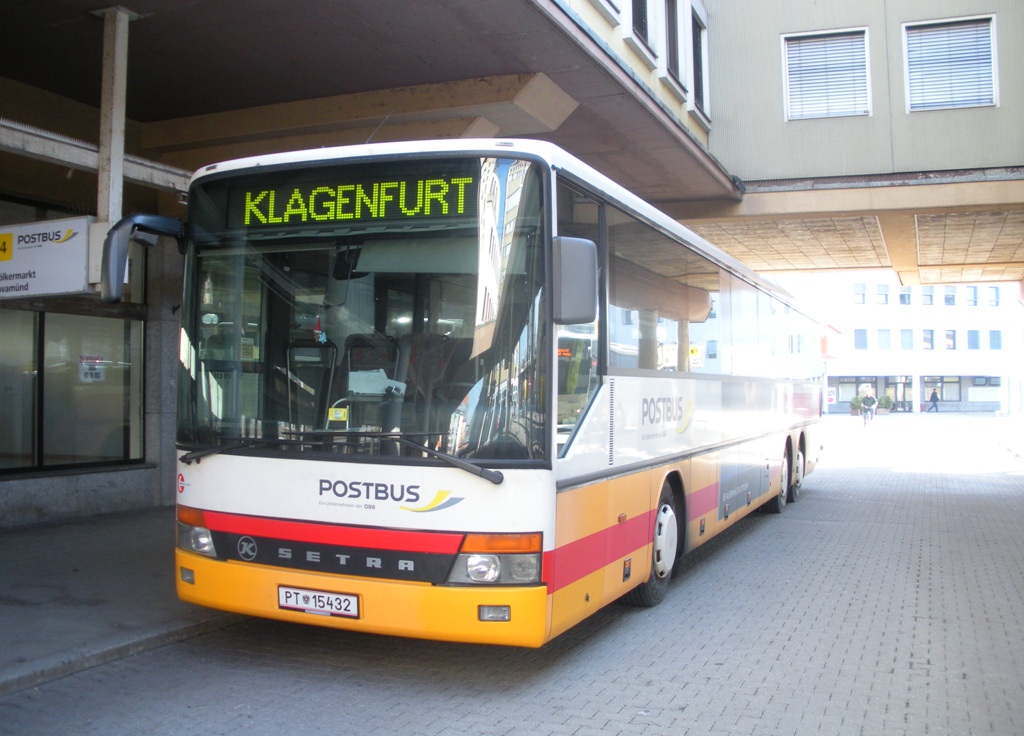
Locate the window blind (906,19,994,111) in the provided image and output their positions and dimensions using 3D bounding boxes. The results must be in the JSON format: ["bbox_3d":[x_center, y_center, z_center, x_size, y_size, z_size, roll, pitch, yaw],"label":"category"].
[{"bbox_3d":[7.144,-4.929,17.350,1.340,1.410,0.080,-1,-1,20],"label":"window blind"}]

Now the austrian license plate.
[{"bbox_3d":[-1.079,1.315,5.962,0.525,0.125,0.020,-1,-1,23],"label":"austrian license plate"}]

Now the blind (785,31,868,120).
[{"bbox_3d":[5.328,-4.947,18.040,1.340,1.410,0.080,-1,-1,20],"label":"blind"}]

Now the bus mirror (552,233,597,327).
[{"bbox_3d":[0.337,-0.470,5.691,0.230,0.470,0.130,0,-1,12],"label":"bus mirror"}]

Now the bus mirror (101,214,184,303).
[{"bbox_3d":[-2.235,-0.662,6.441,0.310,0.510,0.420,-1,-2,33],"label":"bus mirror"}]

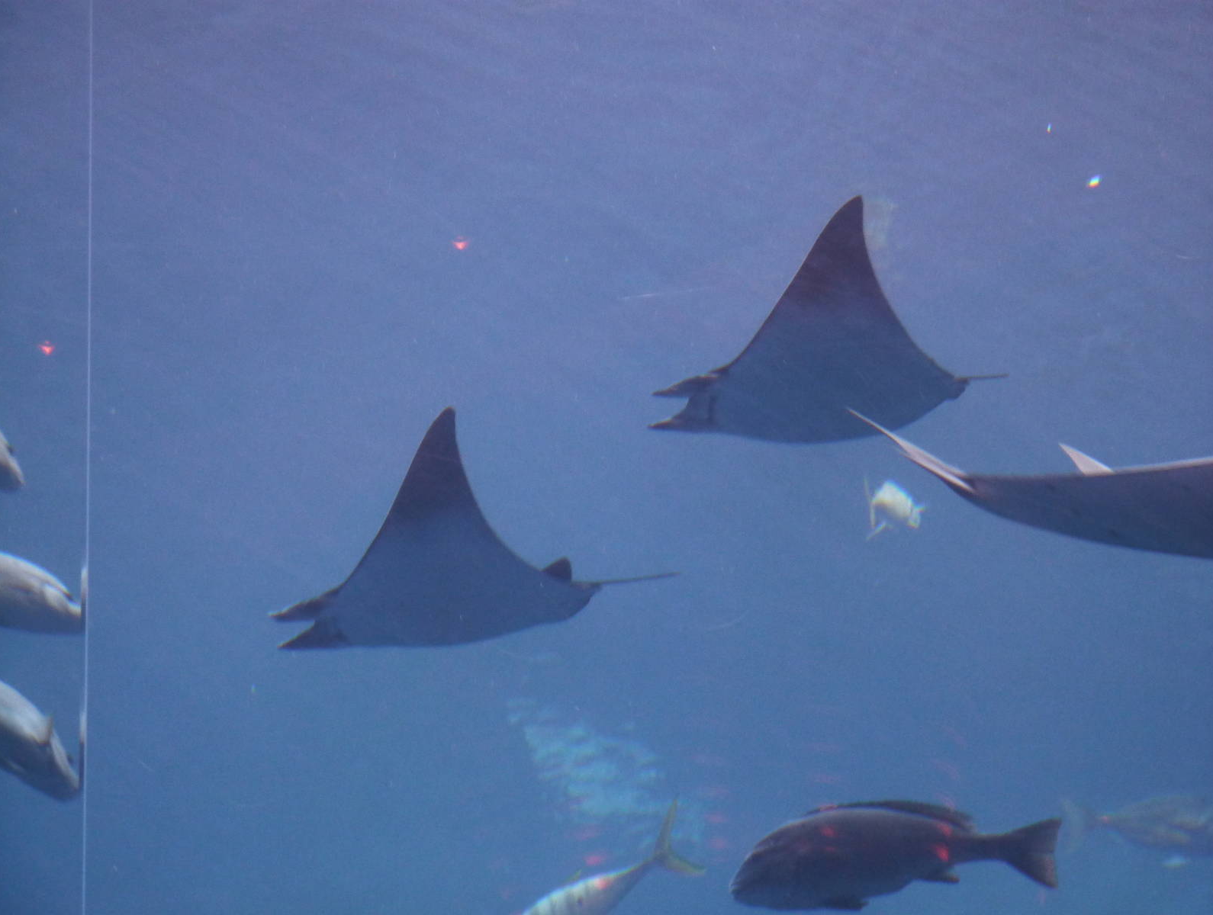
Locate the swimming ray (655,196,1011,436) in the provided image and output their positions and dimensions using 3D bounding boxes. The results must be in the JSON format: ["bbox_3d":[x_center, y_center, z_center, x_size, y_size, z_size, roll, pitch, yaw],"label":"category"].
[{"bbox_3d":[0.562,-0.296,10.000,0.900,0.470,0.920,-6,-31,-2],"label":"swimming ray"}]

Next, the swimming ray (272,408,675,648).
[{"bbox_3d":[-0.340,0.225,10.000,1.000,0.450,0.920,-7,-29,2],"label":"swimming ray"}]

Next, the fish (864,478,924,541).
[{"bbox_3d":[0.661,0.117,9.000,0.170,0.120,0.070,17,1,43],"label":"fish"}]

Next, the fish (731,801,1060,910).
[{"bbox_3d":[0.626,0.865,8.500,0.700,0.210,0.120,-6,-6,-9],"label":"fish"}]

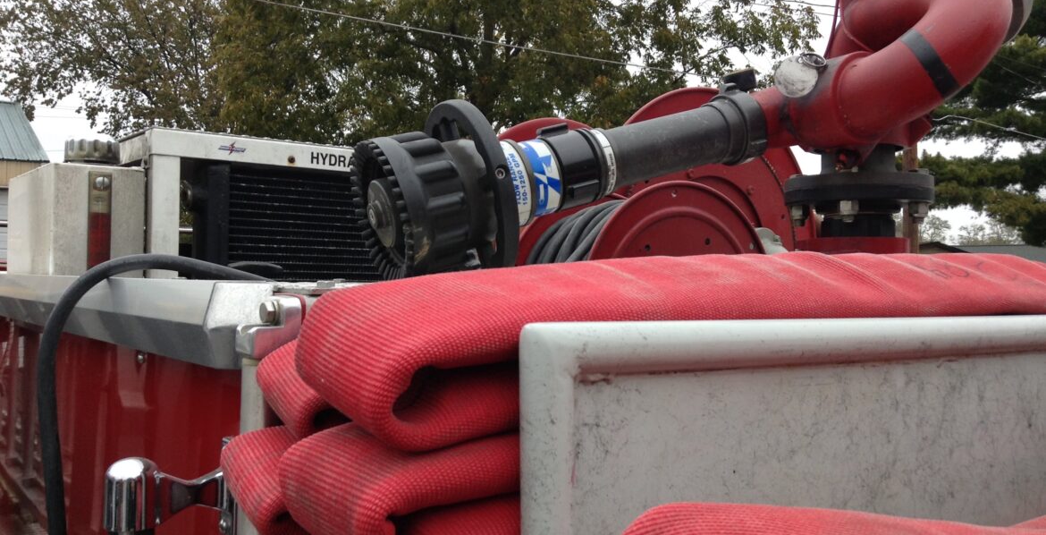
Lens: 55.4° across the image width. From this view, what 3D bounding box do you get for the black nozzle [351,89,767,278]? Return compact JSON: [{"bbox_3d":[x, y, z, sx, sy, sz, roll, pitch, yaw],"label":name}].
[{"bbox_3d":[0.059,-0.117,1.169,0.508,0.205,0.205,-16,6,-25],"label":"black nozzle"}]

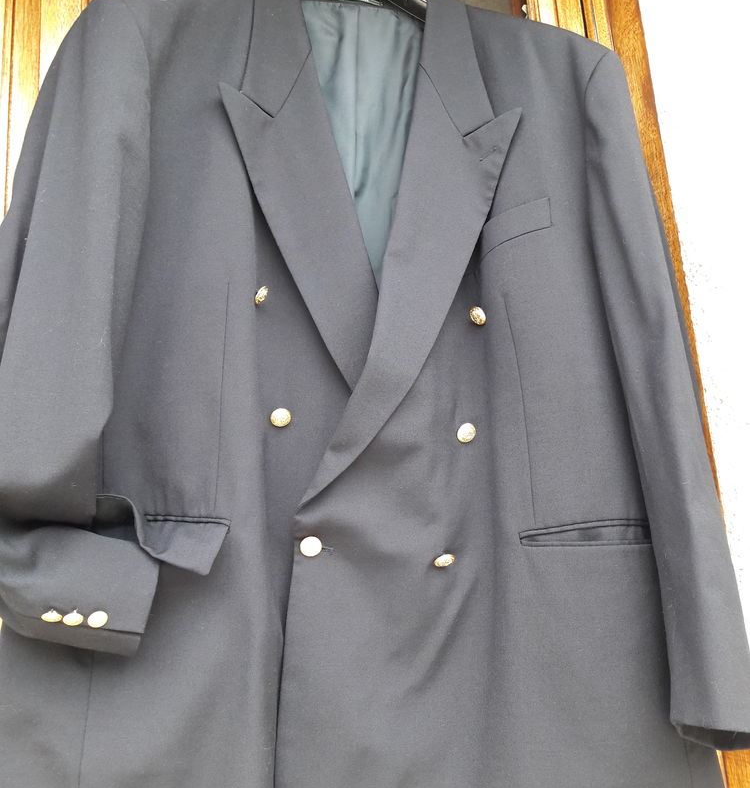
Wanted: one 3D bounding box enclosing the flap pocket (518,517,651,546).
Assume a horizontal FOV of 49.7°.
[{"bbox_3d":[0.204,0.133,0.775,0.138,0.027,0.012,0,-13,-16],"label":"flap pocket"}]

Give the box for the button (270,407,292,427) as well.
[{"bbox_3d":[-0.087,0.021,0.750,0.019,0.019,0.008,-2,-14,-8],"label":"button"}]

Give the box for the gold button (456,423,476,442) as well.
[{"bbox_3d":[0.086,0.037,0.762,0.019,0.019,0.008,-1,-17,-14],"label":"gold button"}]

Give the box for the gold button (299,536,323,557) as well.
[{"bbox_3d":[-0.058,0.139,0.735,0.019,0.019,0.008,-2,-16,-7],"label":"gold button"}]

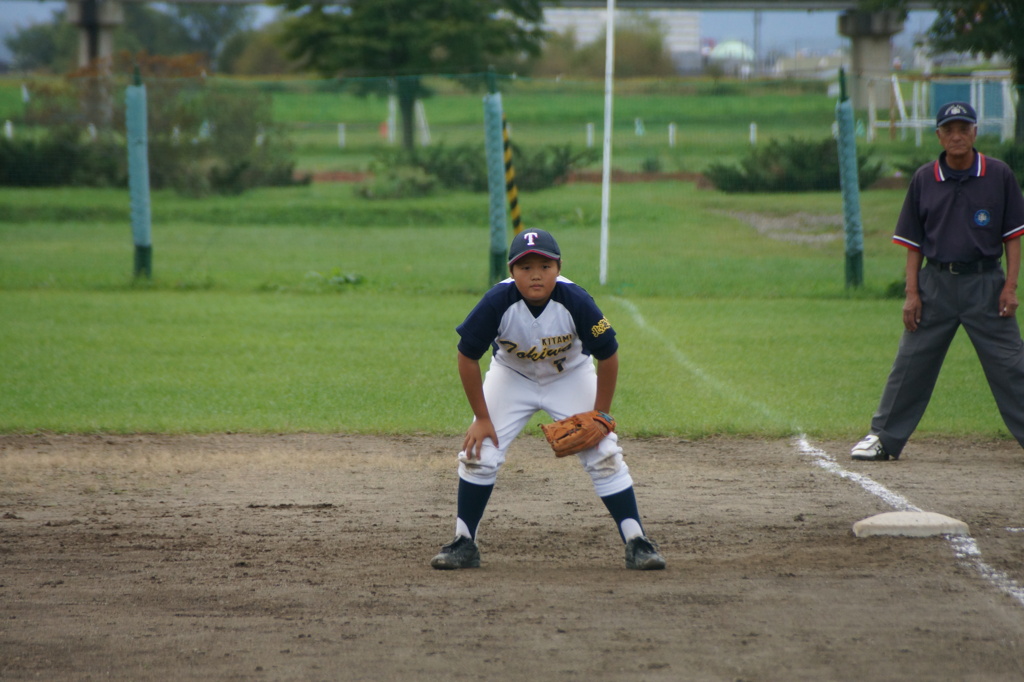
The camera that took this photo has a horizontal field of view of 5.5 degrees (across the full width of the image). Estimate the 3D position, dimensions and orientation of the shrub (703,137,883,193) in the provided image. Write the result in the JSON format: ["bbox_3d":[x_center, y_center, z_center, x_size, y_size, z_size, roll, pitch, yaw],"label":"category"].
[{"bbox_3d":[3.657,-2.301,139.000,2.300,0.740,1.700,0,1,0],"label":"shrub"}]

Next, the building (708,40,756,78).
[{"bbox_3d":[30.738,-39.601,1500.000,6.800,5.200,6.500,0,1,0],"label":"building"}]

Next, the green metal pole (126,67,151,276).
[{"bbox_3d":[-2.861,-1.296,82.000,0.135,1.630,0.135,-2,1,0],"label":"green metal pole"}]

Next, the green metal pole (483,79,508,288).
[{"bbox_3d":[-0.127,-1.204,79.500,0.135,1.600,0.135,-2,1,0],"label":"green metal pole"}]

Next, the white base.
[{"bbox_3d":[1.424,0.656,38.100,0.385,0.082,0.385,0,1,-3],"label":"white base"}]

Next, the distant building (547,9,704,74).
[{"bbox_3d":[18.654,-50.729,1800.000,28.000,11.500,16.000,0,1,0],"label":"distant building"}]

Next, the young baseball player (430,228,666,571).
[{"bbox_3d":[0.122,0.195,35.600,0.780,1.130,0.650,0,1,2],"label":"young baseball player"}]

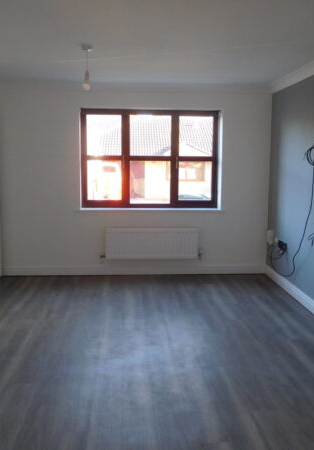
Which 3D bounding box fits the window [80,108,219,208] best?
[{"bbox_3d":[-0.069,-0.832,5.527,1.747,1.223,0.100,0,8,-3],"label":"window"}]

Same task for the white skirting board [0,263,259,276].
[{"bbox_3d":[-0.281,0.576,5.513,3.403,0.120,0.022,0,8,-3],"label":"white skirting board"}]

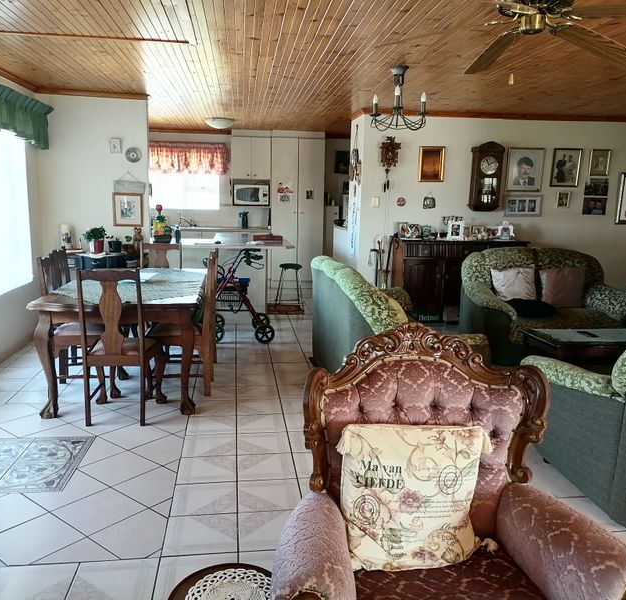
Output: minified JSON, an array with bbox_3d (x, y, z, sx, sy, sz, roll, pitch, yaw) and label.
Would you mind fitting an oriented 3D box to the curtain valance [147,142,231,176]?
[{"bbox_3d":[-2.019,-2.251,9.587,1.378,0.500,0.120,0,10,-7],"label":"curtain valance"}]

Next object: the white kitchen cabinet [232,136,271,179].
[{"bbox_3d":[-0.969,-2.211,9.433,0.612,0.637,0.480,0,10,-7],"label":"white kitchen cabinet"}]

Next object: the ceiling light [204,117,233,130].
[{"bbox_3d":[-1.225,-2.302,7.837,0.394,0.132,0.394,0,10,-7],"label":"ceiling light"}]

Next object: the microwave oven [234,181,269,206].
[{"bbox_3d":[-0.972,-1.655,9.522,0.564,0.329,0.400,0,10,-7],"label":"microwave oven"}]

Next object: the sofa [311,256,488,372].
[{"bbox_3d":[0.590,0.221,4.621,0.900,0.950,1.600,-1,10,-11],"label":"sofa"}]

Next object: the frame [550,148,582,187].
[{"bbox_3d":[3.225,-1.677,7.638,0.386,0.479,0.031,0,10,-7],"label":"frame"}]

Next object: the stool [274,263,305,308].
[{"bbox_3d":[-0.301,-0.187,7.864,0.360,0.600,0.360,0,10,-7],"label":"stool"}]

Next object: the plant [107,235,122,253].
[{"bbox_3d":[-2.084,-0.589,6.324,0.150,0.190,0.150,0,10,-7],"label":"plant"}]

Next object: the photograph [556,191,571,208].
[{"bbox_3d":[3.326,-1.323,7.972,0.182,0.208,0.020,-1,10,-7],"label":"photograph"}]

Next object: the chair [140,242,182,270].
[{"bbox_3d":[-1.399,-0.008,5.501,0.469,1.008,0.485,0,10,-7],"label":"chair"}]

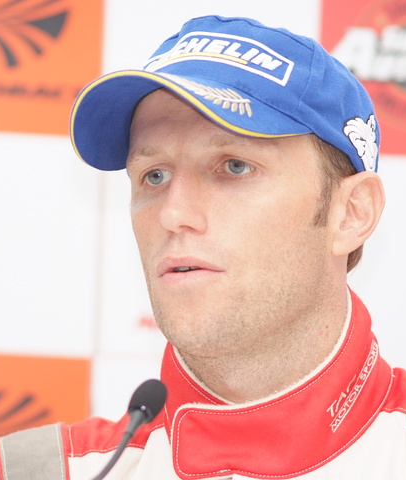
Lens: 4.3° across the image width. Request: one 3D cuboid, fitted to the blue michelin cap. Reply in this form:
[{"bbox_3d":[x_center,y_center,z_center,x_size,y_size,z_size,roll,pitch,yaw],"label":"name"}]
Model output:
[{"bbox_3d":[0.016,-0.103,3.750,0.170,0.130,0.270,-8,-17,31],"label":"blue michelin cap"}]

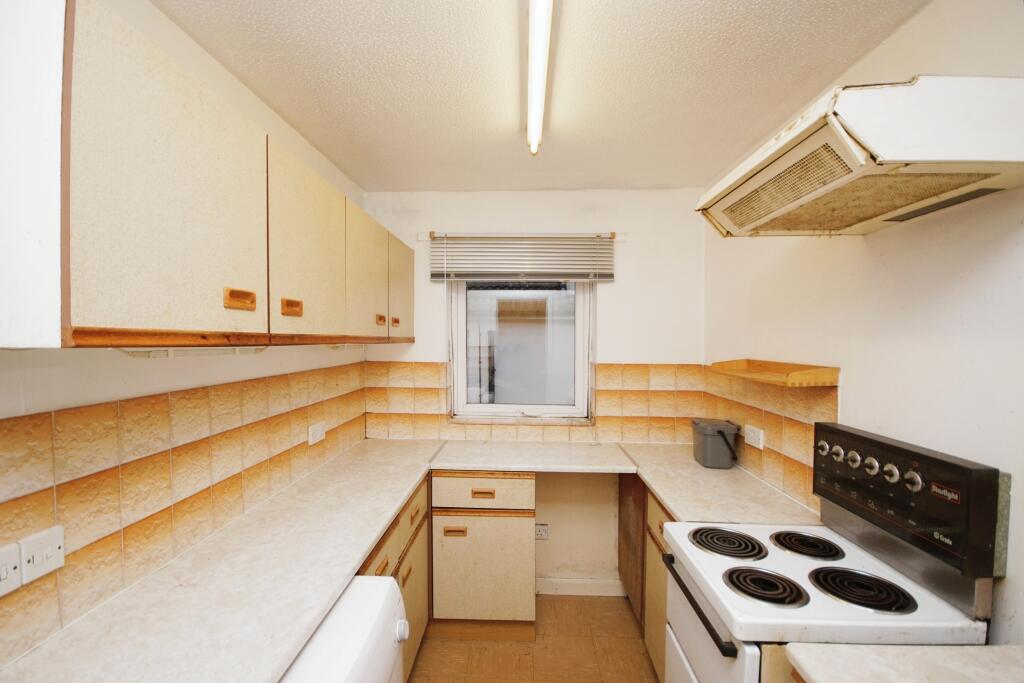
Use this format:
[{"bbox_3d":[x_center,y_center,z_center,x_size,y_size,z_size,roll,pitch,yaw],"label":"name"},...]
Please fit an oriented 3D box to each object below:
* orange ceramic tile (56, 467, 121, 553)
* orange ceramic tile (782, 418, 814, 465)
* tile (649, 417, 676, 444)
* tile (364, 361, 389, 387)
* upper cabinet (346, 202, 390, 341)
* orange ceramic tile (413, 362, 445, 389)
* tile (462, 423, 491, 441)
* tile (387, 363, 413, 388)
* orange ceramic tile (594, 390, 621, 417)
[{"bbox_3d":[-0.969,0.383,0.979,0.010,0.154,0.143,0,1,3],"label":"orange ceramic tile"},{"bbox_3d":[1.085,0.377,1.620,0.010,0.151,0.149,0,1,3],"label":"orange ceramic tile"},{"bbox_3d":[0.867,0.515,2.469,0.150,0.150,0.010,0,0,2],"label":"tile"},{"bbox_3d":[-0.803,0.198,2.552,0.138,0.152,0.010,0,1,3],"label":"tile"},{"bbox_3d":[-0.742,-0.255,1.783,0.305,0.530,0.490,0,0,2],"label":"upper cabinet"},{"bbox_3d":[-0.494,0.199,2.493,0.155,0.150,0.010,0,1,2],"label":"orange ceramic tile"},{"bbox_3d":[-0.196,0.536,2.514,0.151,0.096,0.010,0,1,3],"label":"tile"},{"bbox_3d":[-0.647,0.197,2.500,0.150,0.150,0.010,0,1,2],"label":"tile"},{"bbox_3d":[0.564,0.359,2.480,0.150,0.150,0.010,0,1,2],"label":"orange ceramic tile"}]

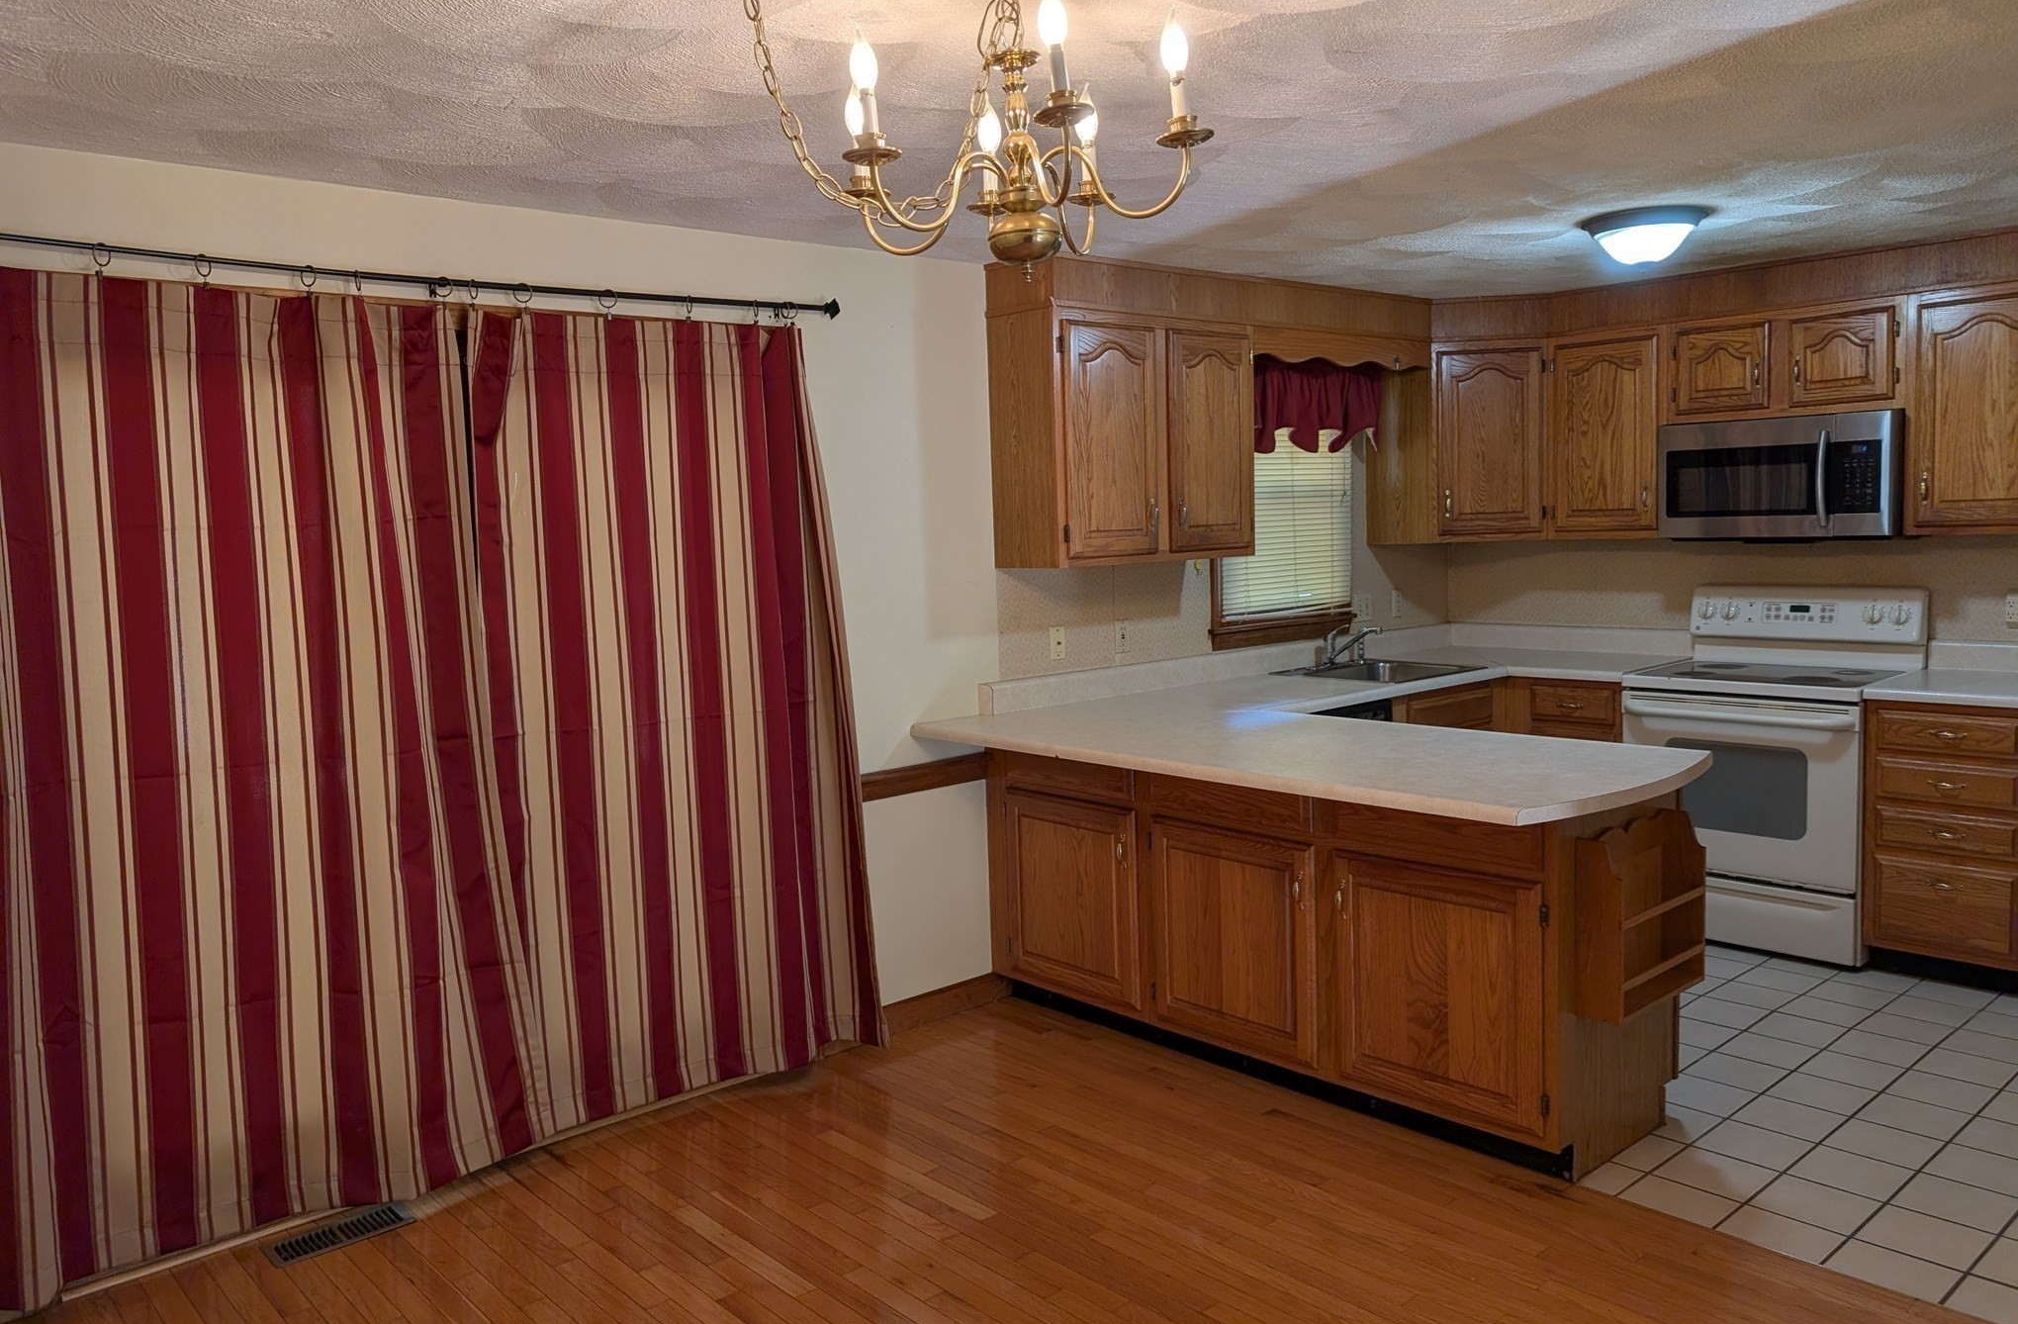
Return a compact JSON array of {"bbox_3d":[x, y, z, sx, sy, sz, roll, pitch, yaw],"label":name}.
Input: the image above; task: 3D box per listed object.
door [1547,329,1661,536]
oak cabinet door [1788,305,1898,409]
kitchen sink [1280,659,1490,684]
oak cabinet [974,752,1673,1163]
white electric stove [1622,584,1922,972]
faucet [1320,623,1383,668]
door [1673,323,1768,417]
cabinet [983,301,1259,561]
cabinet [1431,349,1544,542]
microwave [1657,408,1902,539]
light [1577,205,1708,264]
[{"bbox_3d":[2.253,-0.847,5.289,0.030,0.703,0.400,-7,8,-40],"label":"door"},{"bbox_3d":[2.769,-1.009,4.661,0.030,0.292,0.318,-7,8,-40],"label":"oak cabinet door"},{"bbox_3d":[1.422,0.123,5.385,0.630,0.182,0.560,-7,8,-41],"label":"kitchen sink"},{"bbox_3d":[0.801,0.675,4.012,0.620,0.880,1.936,-7,8,-41],"label":"oak cabinet"},{"bbox_3d":[2.693,0.359,4.961,0.680,1.190,0.764,-7,8,-41],"label":"white electric stove"},{"bbox_3d":[1.343,-0.053,5.473,0.160,0.160,0.255,-7,8,-41],"label":"faucet"},{"bbox_3d":[2.521,-1.029,4.948,0.030,0.292,0.317,-7,8,-40],"label":"door"},{"bbox_3d":[0.404,-0.724,4.639,0.932,0.782,0.325,-7,8,-41],"label":"cabinet"},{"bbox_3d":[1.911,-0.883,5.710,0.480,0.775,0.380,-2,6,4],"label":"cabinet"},{"bbox_3d":[2.769,-0.651,4.962,0.400,0.405,0.754,-7,8,-41],"label":"microwave"},{"bbox_3d":[1.809,-1.189,3.979,0.350,0.144,0.350,-7,8,-41],"label":"light"}]

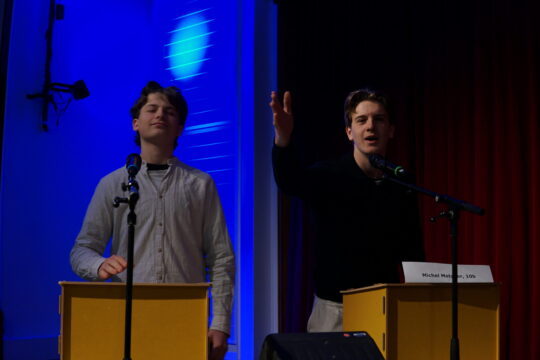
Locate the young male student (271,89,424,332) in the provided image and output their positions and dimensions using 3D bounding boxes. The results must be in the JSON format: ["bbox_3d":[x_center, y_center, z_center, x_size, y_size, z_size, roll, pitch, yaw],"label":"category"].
[{"bbox_3d":[0.285,0.552,2.410,0.570,1.800,0.440,2,-7,-11],"label":"young male student"}]

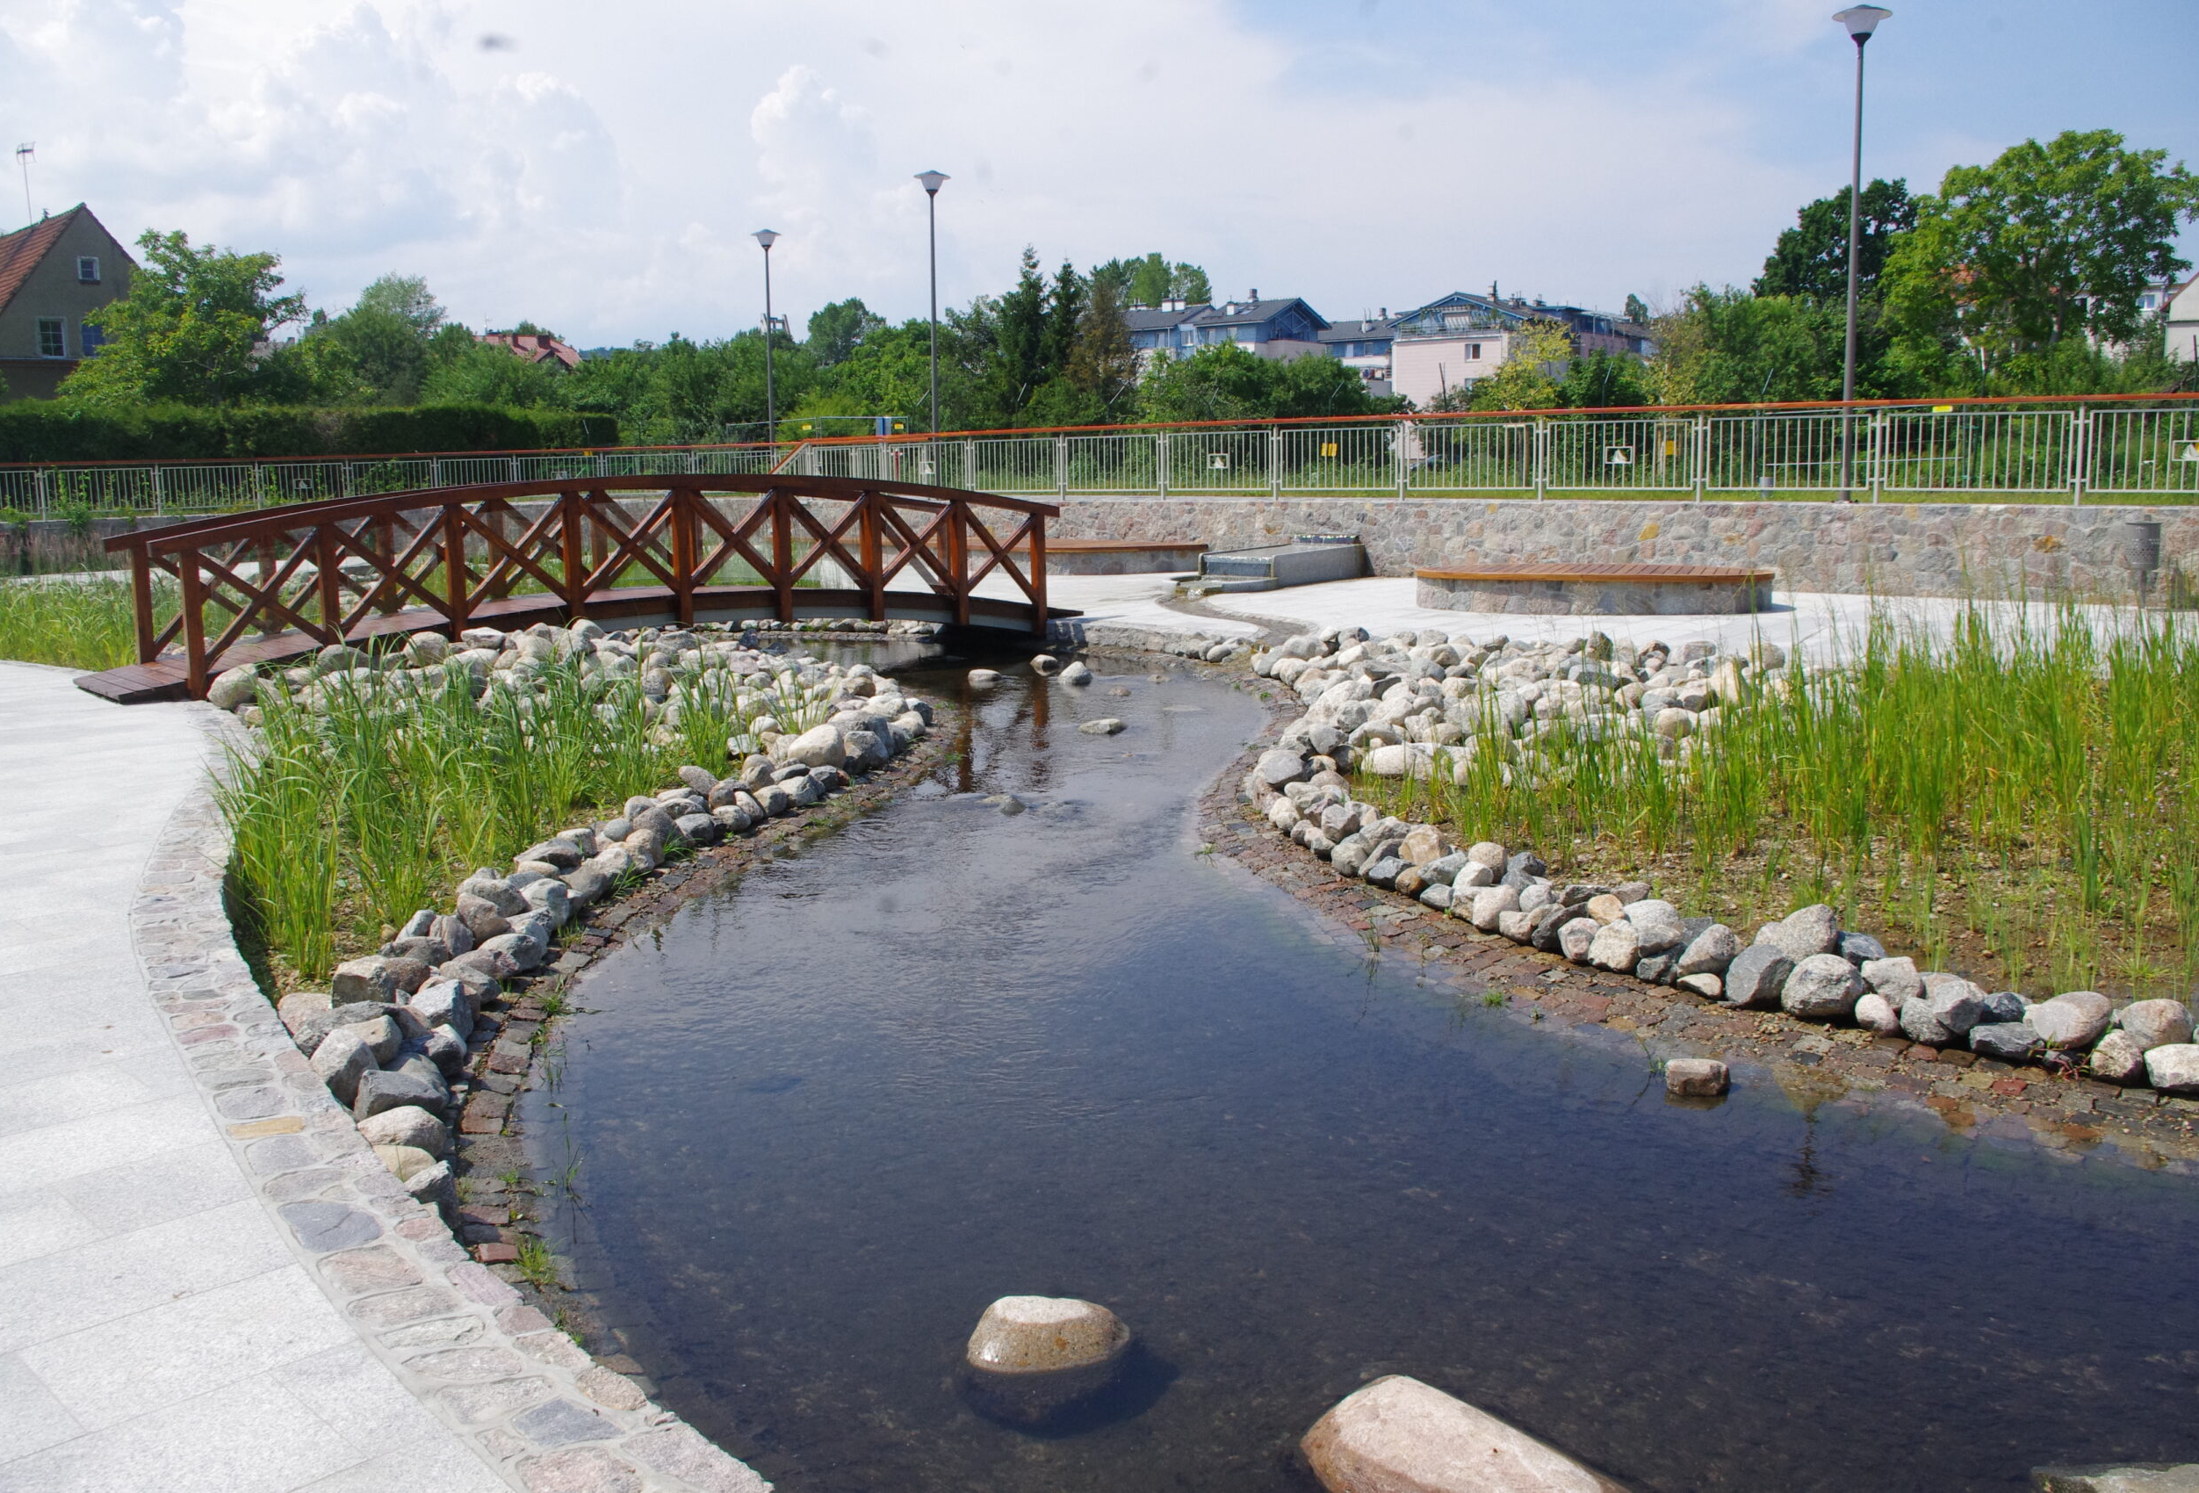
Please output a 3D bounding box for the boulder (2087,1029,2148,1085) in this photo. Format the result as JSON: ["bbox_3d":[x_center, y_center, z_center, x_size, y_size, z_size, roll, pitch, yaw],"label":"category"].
[{"bbox_3d":[2.980,0.910,4.930,0.165,0.150,0.160,5,10,32],"label":"boulder"}]

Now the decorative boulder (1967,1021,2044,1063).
[{"bbox_3d":[2.823,0.920,5.250,0.230,0.120,0.160,4,10,29],"label":"decorative boulder"}]

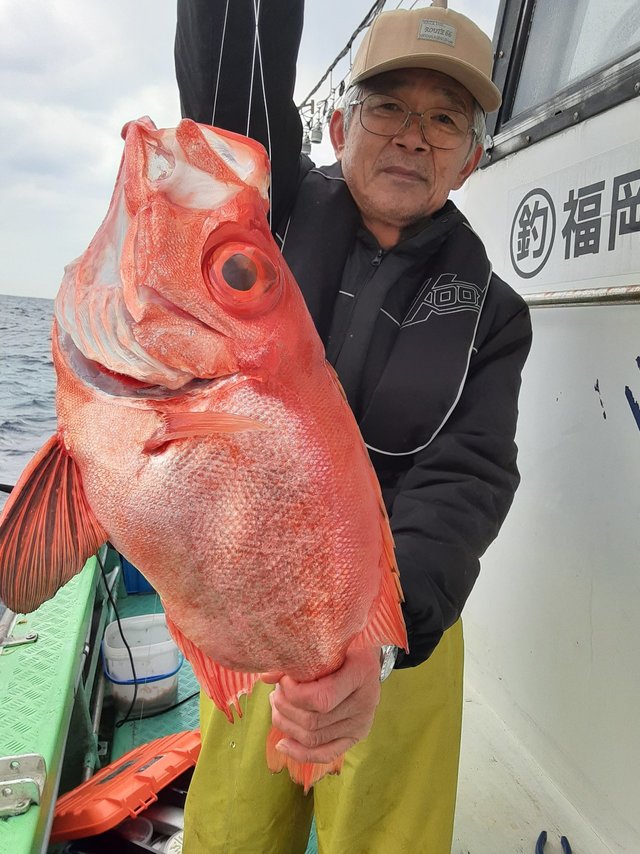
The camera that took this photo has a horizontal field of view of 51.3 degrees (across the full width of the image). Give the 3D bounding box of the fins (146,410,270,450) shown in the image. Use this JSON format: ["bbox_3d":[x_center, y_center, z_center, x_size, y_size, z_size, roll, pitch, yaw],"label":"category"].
[{"bbox_3d":[-0.087,0.003,0.505,0.095,0.028,0.025,6,12,5],"label":"fins"}]

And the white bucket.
[{"bbox_3d":[-0.586,0.778,2.165,0.228,0.240,0.218,0,10,-28],"label":"white bucket"}]

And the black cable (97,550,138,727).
[{"bbox_3d":[-0.610,0.640,2.010,0.135,0.570,0.130,-3,10,-14],"label":"black cable"}]

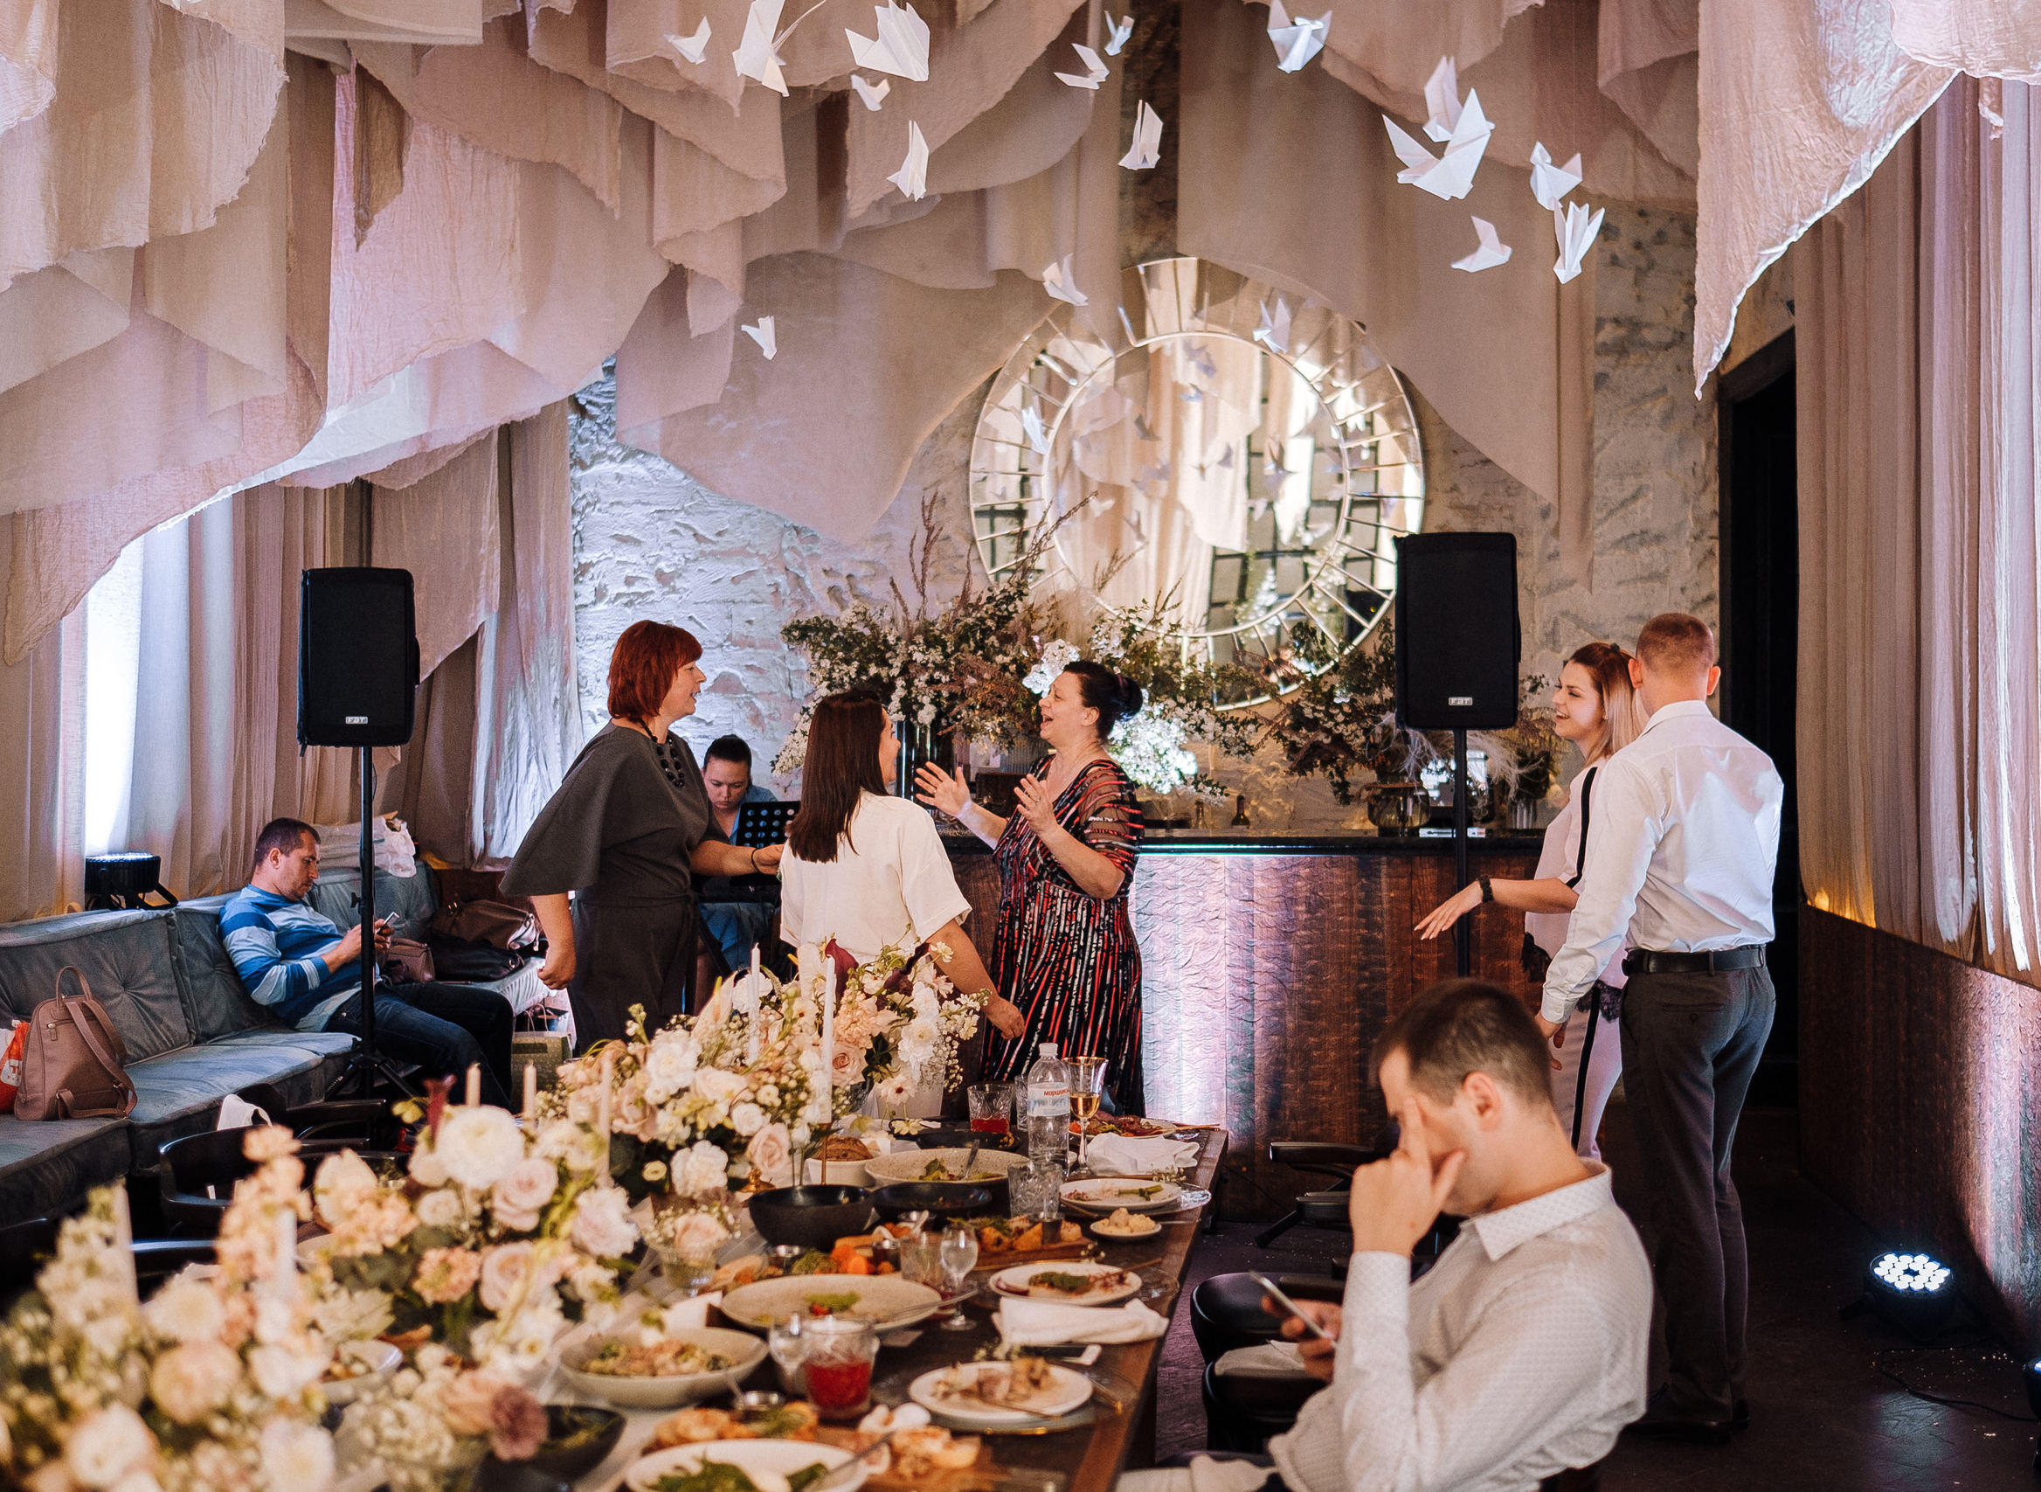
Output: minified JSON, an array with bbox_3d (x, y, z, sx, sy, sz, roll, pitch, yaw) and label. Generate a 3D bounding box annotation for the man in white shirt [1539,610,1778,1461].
[{"bbox_3d":[1.394,0.593,4.738,0.510,1.760,0.370,0,2,-10],"label":"man in white shirt"}]

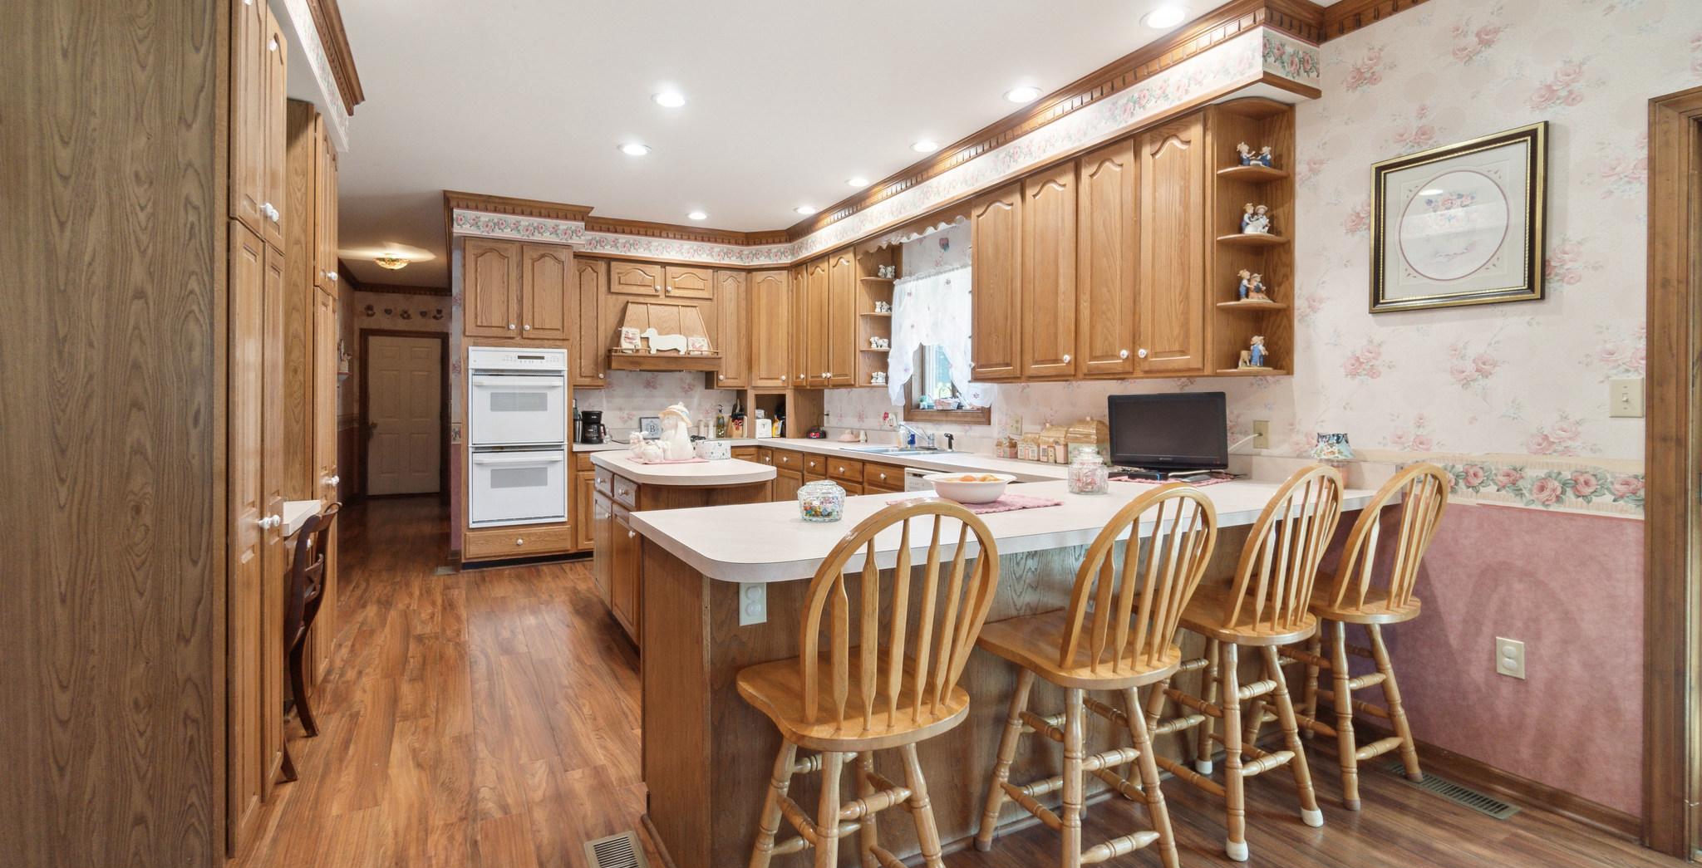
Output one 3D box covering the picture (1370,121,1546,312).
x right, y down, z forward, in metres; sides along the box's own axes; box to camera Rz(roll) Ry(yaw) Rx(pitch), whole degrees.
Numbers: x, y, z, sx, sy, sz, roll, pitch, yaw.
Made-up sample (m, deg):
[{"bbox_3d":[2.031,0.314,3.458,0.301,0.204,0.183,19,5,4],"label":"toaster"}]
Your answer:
[{"bbox_3d":[1.964,-0.682,2.319,0.030,0.530,0.465,-1,2,-29],"label":"picture"}]

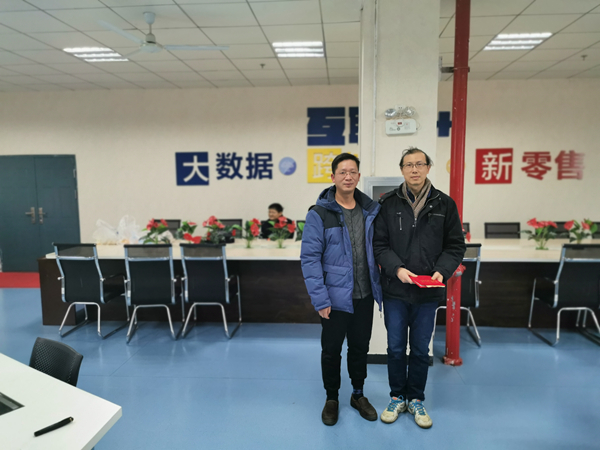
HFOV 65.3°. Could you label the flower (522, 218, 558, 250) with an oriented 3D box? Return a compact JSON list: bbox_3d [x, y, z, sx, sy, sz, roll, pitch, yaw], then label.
[{"bbox_3d":[2.735,0.105,5.294,0.400,0.380,0.320,0,6,5],"label":"flower"}]

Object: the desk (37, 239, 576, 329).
[{"bbox_3d":[0.635,0.642,5.621,6.900,0.770,1.600,0,6,5],"label":"desk"}]

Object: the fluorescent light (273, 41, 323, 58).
[{"bbox_3d":[-0.005,-2.031,5.375,0.600,0.070,0.580,0,6,5],"label":"fluorescent light"}]

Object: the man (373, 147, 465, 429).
[{"bbox_3d":[0.753,0.389,3.001,0.551,1.751,0.400,0,6,8],"label":"man"}]

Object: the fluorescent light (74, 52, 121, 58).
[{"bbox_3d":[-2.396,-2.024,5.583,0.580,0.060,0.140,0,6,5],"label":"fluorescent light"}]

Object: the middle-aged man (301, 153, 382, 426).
[{"bbox_3d":[0.268,0.402,3.045,0.510,1.723,0.360,-1,6,-9],"label":"middle-aged man"}]

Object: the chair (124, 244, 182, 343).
[{"bbox_3d":[-1.470,0.644,4.845,0.530,0.955,0.650,-1,6,-7],"label":"chair"}]

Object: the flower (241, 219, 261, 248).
[{"bbox_3d":[-0.583,0.098,5.580,0.240,0.370,0.240,0,6,5],"label":"flower"}]

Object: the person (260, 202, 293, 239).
[{"bbox_3d":[-0.348,0.316,6.671,0.500,1.220,0.600,2,6,20],"label":"person"}]

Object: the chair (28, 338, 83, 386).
[{"bbox_3d":[-1.335,0.991,2.109,0.500,0.820,0.530,4,7,36],"label":"chair"}]

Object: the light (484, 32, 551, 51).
[{"bbox_3d":[2.386,-2.028,5.169,0.600,0.070,0.580,0,6,5],"label":"light"}]

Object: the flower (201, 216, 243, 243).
[{"bbox_3d":[-0.921,0.083,5.556,0.459,0.369,0.360,0,6,5],"label":"flower"}]

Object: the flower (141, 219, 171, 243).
[{"bbox_3d":[-1.725,0.094,5.627,0.330,0.346,0.300,0,6,5],"label":"flower"}]

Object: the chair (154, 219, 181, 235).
[{"bbox_3d":[-2.009,0.435,6.726,0.520,0.950,0.600,0,6,5],"label":"chair"}]

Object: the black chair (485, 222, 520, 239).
[{"bbox_3d":[2.766,0.471,6.237,0.530,0.950,0.620,0,6,5],"label":"black chair"}]

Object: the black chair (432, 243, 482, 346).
[{"bbox_3d":[1.450,0.625,4.539,0.510,0.960,0.620,0,6,2],"label":"black chair"}]

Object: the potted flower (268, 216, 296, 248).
[{"bbox_3d":[-0.205,0.085,5.474,0.313,0.371,0.310,0,6,5],"label":"potted flower"}]

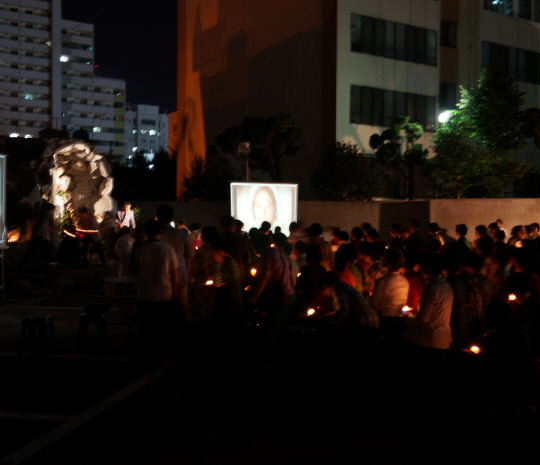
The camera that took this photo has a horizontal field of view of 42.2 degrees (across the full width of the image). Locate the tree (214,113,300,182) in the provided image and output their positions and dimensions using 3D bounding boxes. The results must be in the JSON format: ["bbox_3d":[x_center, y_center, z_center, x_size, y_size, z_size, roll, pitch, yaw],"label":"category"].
[{"bbox_3d":[-0.483,-2.254,27.024,3.300,4.760,3.000,0,1,0],"label":"tree"}]

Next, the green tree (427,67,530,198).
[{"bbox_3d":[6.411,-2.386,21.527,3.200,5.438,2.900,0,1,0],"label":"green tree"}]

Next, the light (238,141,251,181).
[{"bbox_3d":[-0.930,-1.565,25.017,0.430,3.414,0.430,0,1,0],"label":"light"}]

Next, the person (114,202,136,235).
[{"bbox_3d":[-3.720,0.056,18.008,0.520,1.672,0.360,0,1,-3],"label":"person"}]

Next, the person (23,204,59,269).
[{"bbox_3d":[-5.678,0.056,17.308,0.850,1.596,0.550,0,1,-6],"label":"person"}]

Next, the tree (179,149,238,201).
[{"bbox_3d":[-2.287,-1.501,26.016,2.300,3.246,2.200,0,1,0],"label":"tree"}]

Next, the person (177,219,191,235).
[{"bbox_3d":[-2.177,0.538,17.509,0.480,1.741,0.360,1,1,37],"label":"person"}]

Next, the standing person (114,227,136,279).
[{"bbox_3d":[-3.410,0.634,16.508,0.500,1.551,0.380,0,1,-20],"label":"standing person"}]

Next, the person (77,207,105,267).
[{"bbox_3d":[-4.493,0.105,17.508,0.680,1.512,0.520,0,1,6],"label":"person"}]

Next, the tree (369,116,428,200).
[{"bbox_3d":[4.411,-1.894,24.021,2.050,4.175,1.900,0,1,0],"label":"tree"}]

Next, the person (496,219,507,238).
[{"bbox_3d":[5.881,0.564,17.809,0.480,1.805,0.350,0,1,-18],"label":"person"}]

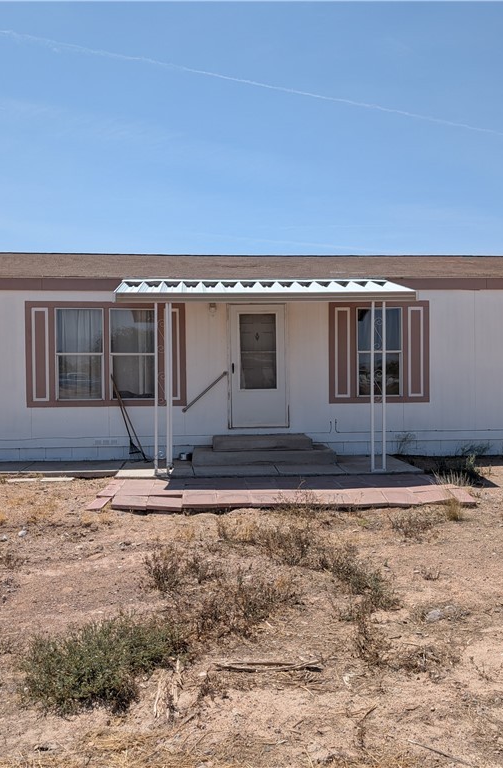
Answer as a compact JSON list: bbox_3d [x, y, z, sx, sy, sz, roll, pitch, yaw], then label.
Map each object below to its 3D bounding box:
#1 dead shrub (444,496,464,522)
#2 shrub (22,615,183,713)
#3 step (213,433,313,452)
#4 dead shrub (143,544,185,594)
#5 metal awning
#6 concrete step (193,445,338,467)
[{"bbox_3d":[2.154,1.331,7.556,0.190,0.240,0.190,0,1,-4],"label":"dead shrub"},{"bbox_3d":[-0.753,1.435,3.727,0.780,0.250,0.680,0,1,-4],"label":"shrub"},{"bbox_3d":[0.155,0.922,11.129,1.510,0.165,0.690,0,1,-4],"label":"step"},{"bbox_3d":[-0.658,1.376,5.348,0.310,0.290,0.290,0,1,-4],"label":"dead shrub"},{"bbox_3d":[0.160,-1.399,10.597,4.230,0.490,1.500,0,1,-4],"label":"metal awning"},{"bbox_3d":[0.163,1.100,10.977,2.110,0.190,1.030,0,1,-4],"label":"concrete step"}]

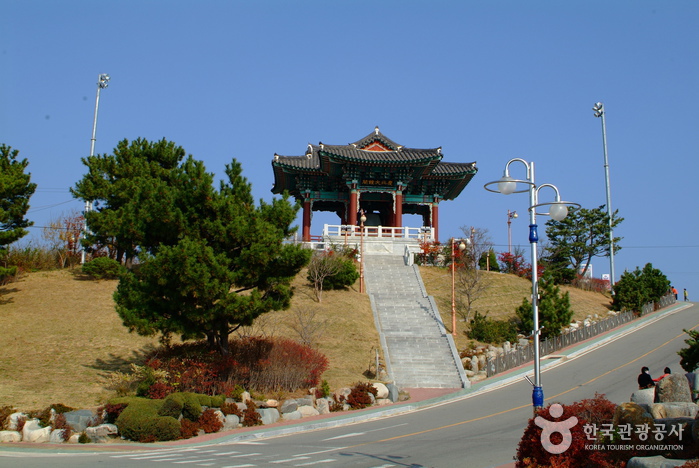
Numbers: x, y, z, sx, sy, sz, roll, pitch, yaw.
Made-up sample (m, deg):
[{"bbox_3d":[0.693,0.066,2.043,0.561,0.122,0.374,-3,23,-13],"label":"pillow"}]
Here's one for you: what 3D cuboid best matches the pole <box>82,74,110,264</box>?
[{"bbox_3d":[-19.990,-5.296,64.063,1.100,15.505,0.900,-3,-13,15],"label":"pole"}]

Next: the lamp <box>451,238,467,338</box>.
[{"bbox_3d":[6.032,2.926,45.388,0.850,5.525,0.420,0,-12,0],"label":"lamp"}]

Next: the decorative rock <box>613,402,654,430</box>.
[{"bbox_3d":[5.913,3.814,16.997,0.848,0.612,0.720,1,-13,0],"label":"decorative rock"}]

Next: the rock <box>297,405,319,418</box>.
[{"bbox_3d":[-1.790,7.565,34.800,0.900,0.597,0.650,0,-12,0],"label":"rock"}]

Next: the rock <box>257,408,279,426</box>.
[{"bbox_3d":[-3.314,7.416,33.000,0.854,0.727,0.700,0,-12,0],"label":"rock"}]

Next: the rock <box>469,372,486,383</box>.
[{"bbox_3d":[6.584,7.382,42.000,0.889,0.514,0.600,0,-12,0],"label":"rock"}]

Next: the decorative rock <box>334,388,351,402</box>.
[{"bbox_3d":[-0.313,7.219,36.500,0.725,0.603,0.600,1,-13,0],"label":"decorative rock"}]

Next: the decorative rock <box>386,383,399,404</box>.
[{"bbox_3d":[1.754,6.464,33.300,0.475,0.816,0.500,1,-13,0],"label":"decorative rock"}]

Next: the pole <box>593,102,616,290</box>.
[{"bbox_3d":[20.609,-3.003,66.031,1.100,16.094,0.800,1,-13,0],"label":"pole"}]

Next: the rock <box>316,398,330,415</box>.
[{"bbox_3d":[-0.965,6.401,30.300,0.504,0.594,0.470,1,-13,0],"label":"rock"}]

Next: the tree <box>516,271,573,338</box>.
[{"bbox_3d":[11.702,4.261,49.000,3.101,3.760,3.300,-2,-13,13],"label":"tree"}]

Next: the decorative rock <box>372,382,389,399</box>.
[{"bbox_3d":[1.279,6.459,33.700,0.641,0.660,0.600,1,-13,0],"label":"decorative rock"}]

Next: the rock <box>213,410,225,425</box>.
[{"bbox_3d":[-5.182,7.259,32.300,0.456,0.554,0.500,0,-12,0],"label":"rock"}]

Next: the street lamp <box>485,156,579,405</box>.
[{"bbox_3d":[3.930,1.645,17.054,2.100,6.750,1.150,1,-13,0],"label":"street lamp"}]

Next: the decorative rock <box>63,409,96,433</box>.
[{"bbox_3d":[-10.515,7.264,31.800,1.206,0.910,0.900,5,-14,-17],"label":"decorative rock"}]

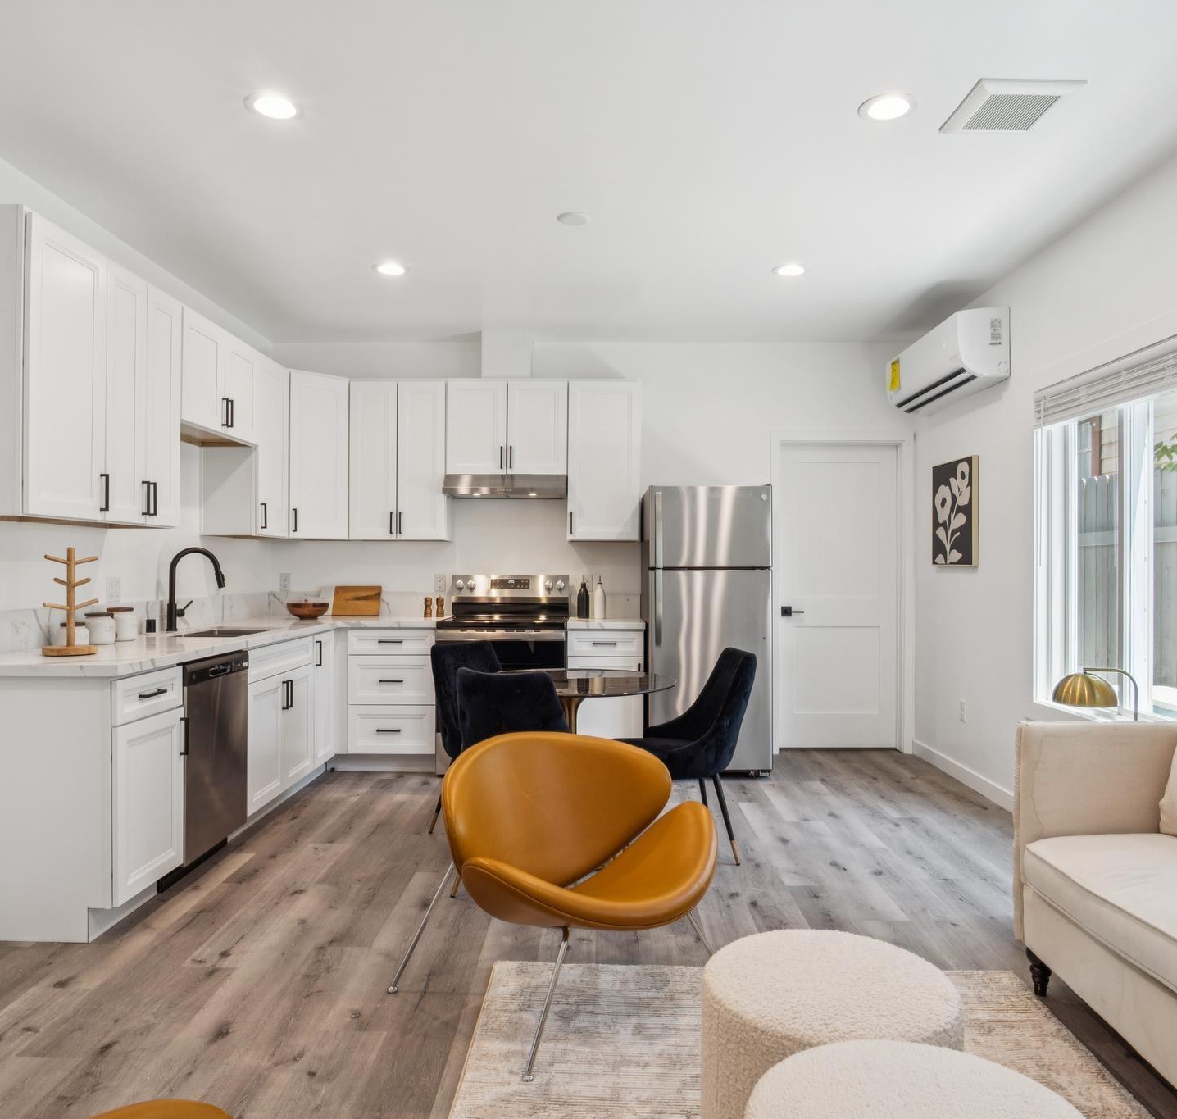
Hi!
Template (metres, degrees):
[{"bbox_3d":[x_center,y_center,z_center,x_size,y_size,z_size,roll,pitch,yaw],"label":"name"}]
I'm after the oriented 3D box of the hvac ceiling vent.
[{"bbox_3d":[1.355,-1.446,2.708,0.320,0.022,0.320,0,0,1],"label":"hvac ceiling vent"}]

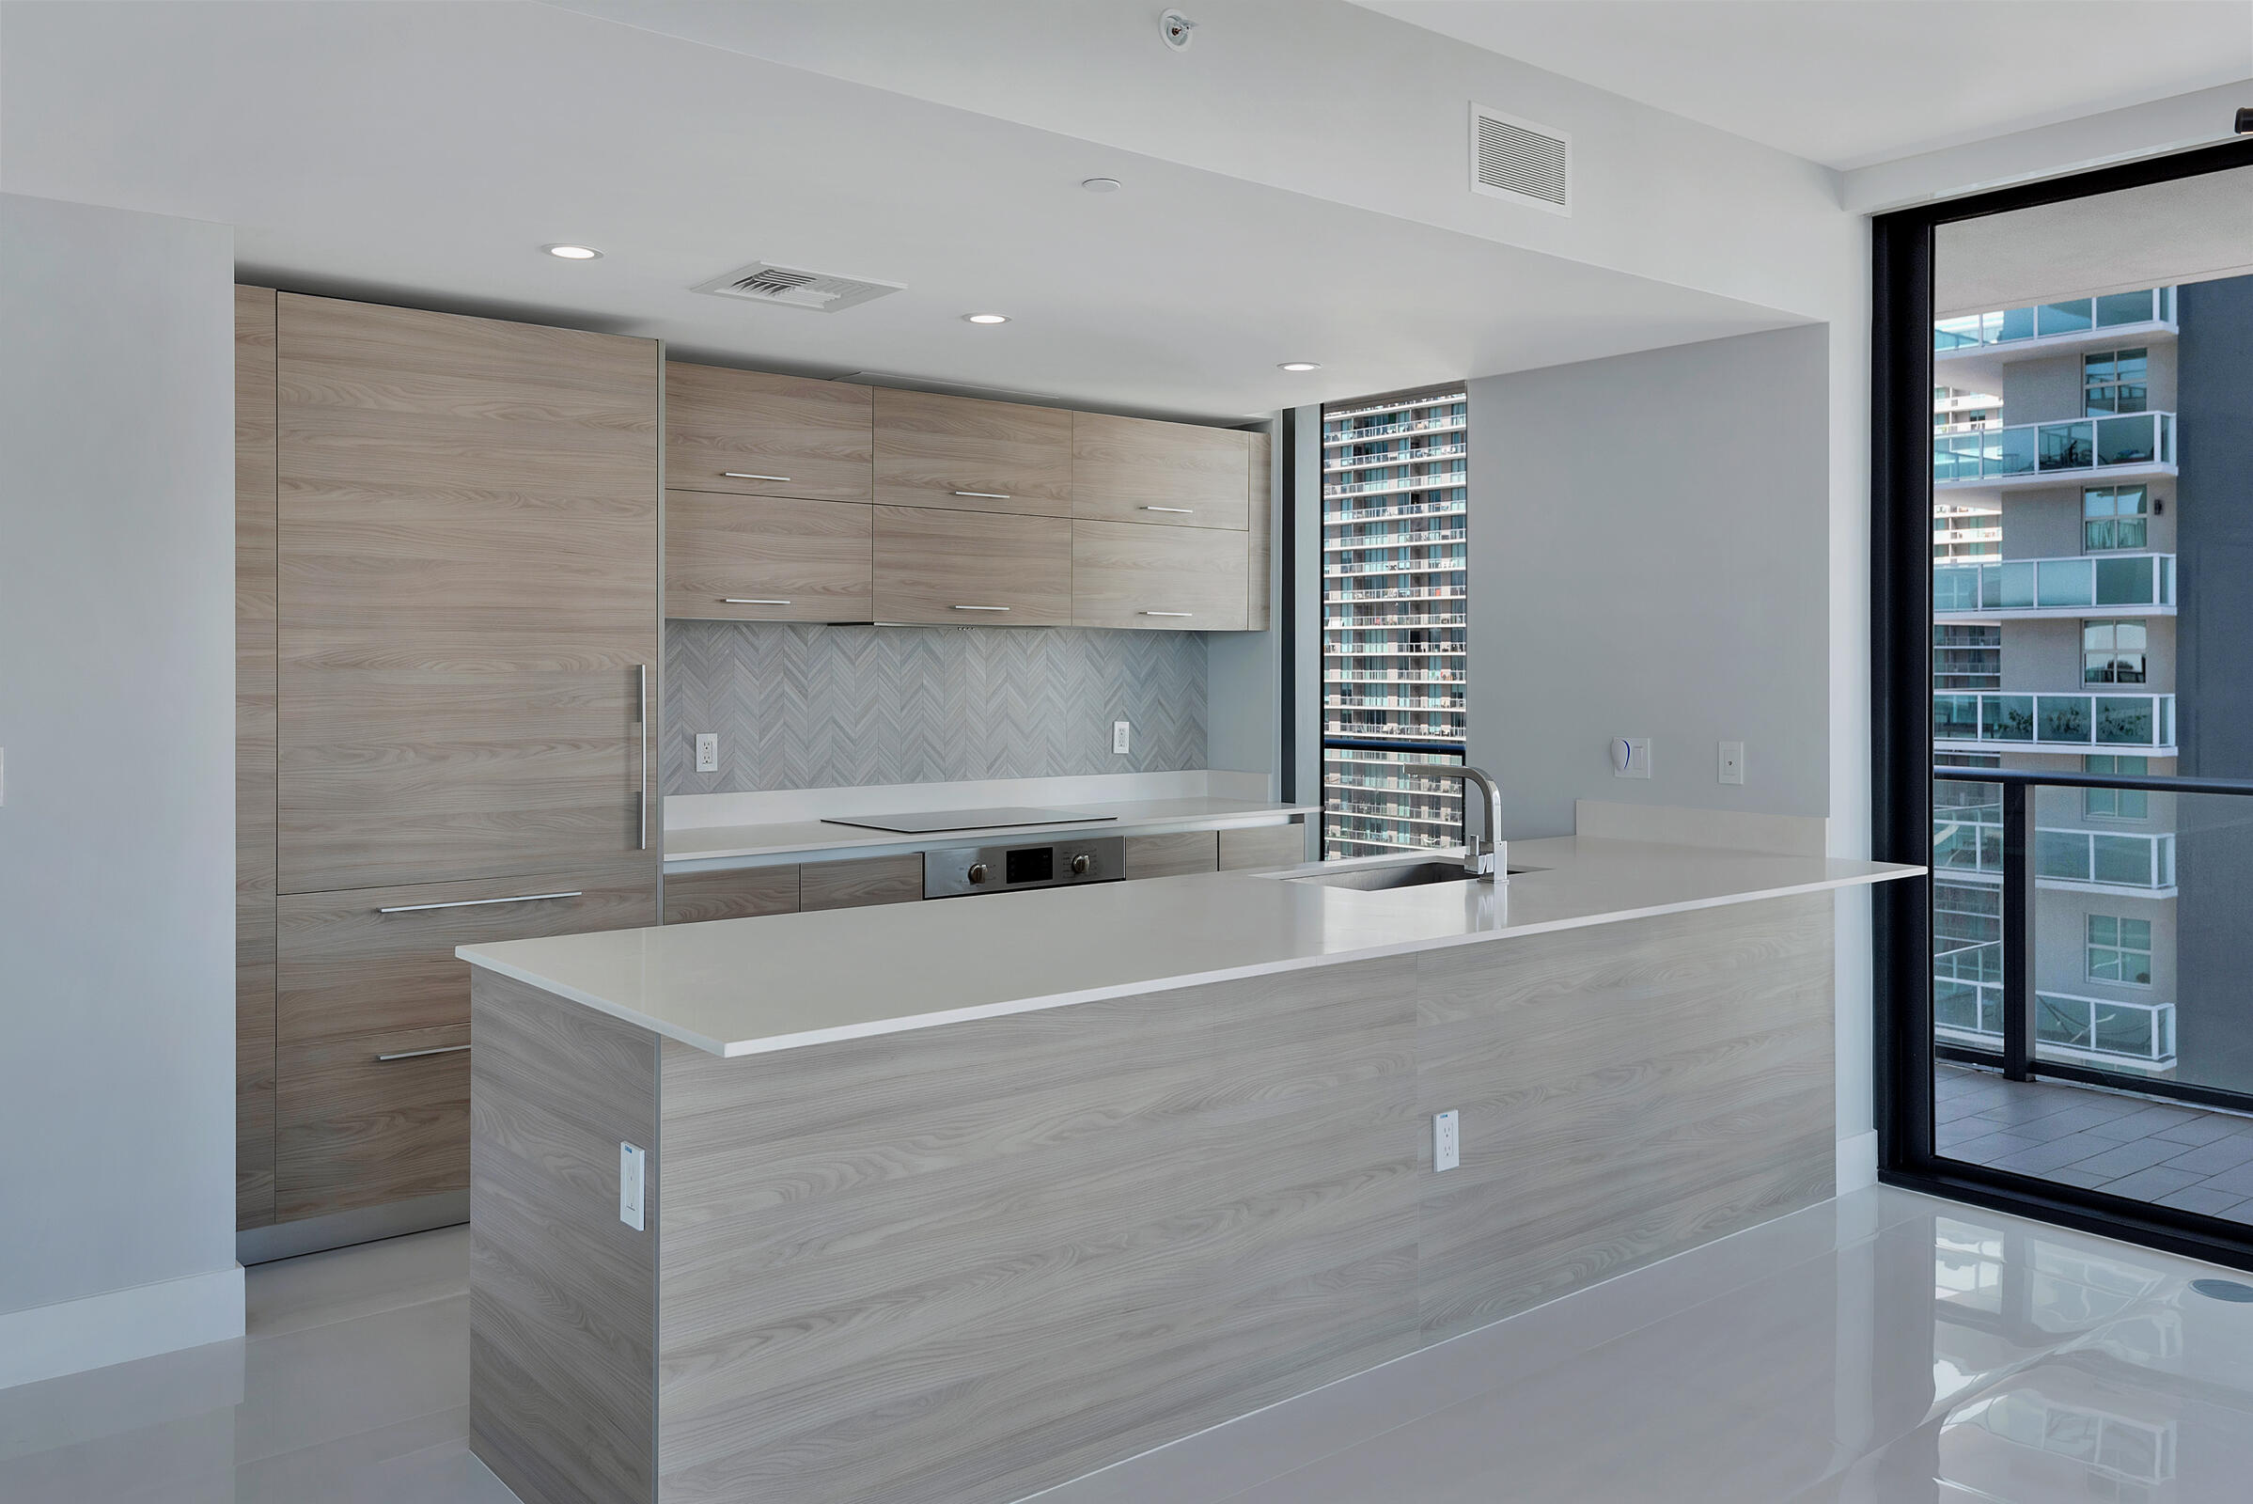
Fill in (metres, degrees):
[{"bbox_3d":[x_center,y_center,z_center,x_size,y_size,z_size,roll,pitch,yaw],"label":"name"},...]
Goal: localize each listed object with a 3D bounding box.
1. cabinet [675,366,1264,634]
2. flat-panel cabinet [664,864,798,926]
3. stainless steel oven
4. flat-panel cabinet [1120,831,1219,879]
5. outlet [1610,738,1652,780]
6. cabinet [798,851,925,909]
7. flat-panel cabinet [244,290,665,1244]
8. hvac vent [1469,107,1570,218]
[{"bbox_3d":[-0.551,-0.788,5.688,2.477,0.738,0.360,-2,2,-38],"label":"cabinet"},{"bbox_3d":[-1.263,0.684,4.885,0.397,0.750,0.596,-2,2,-38],"label":"flat-panel cabinet"},{"bbox_3d":[-0.481,0.629,5.487,0.765,0.700,0.586,-2,2,-38],"label":"stainless steel oven"},{"bbox_3d":[-0.030,0.636,5.864,0.408,0.750,0.596,-2,2,-38],"label":"flat-panel cabinet"},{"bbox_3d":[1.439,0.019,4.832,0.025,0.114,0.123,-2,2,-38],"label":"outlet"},{"bbox_3d":[-0.948,0.671,5.135,0.404,0.750,0.596,-2,2,-38],"label":"cabinet"},{"bbox_3d":[-1.843,0.019,4.462,1.037,2.240,0.645,-2,2,-38],"label":"flat-panel cabinet"},{"bbox_3d":[0.848,-1.260,3.605,0.335,0.186,0.020,-2,2,-38],"label":"hvac vent"}]

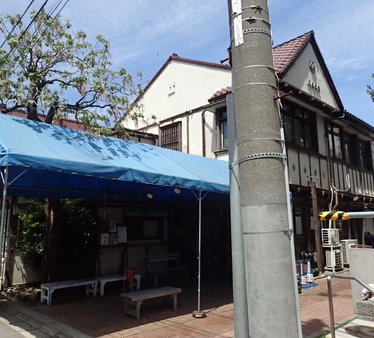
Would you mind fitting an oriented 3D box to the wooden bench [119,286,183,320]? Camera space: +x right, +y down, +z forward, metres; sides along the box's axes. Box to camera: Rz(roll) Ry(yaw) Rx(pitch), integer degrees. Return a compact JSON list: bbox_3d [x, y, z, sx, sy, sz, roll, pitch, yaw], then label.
[{"bbox_3d":[-0.664,2.493,6.047,1.154,0.381,0.412,8,-13,-43],"label":"wooden bench"}]

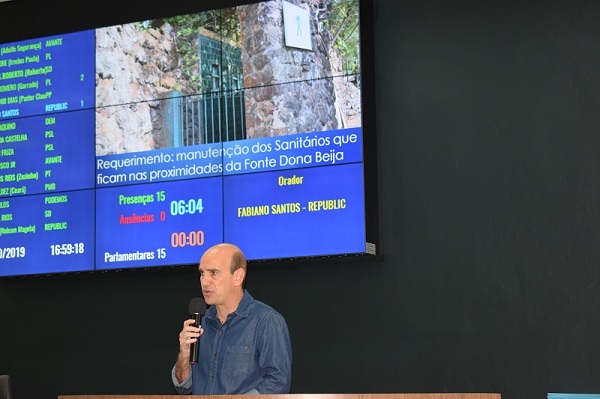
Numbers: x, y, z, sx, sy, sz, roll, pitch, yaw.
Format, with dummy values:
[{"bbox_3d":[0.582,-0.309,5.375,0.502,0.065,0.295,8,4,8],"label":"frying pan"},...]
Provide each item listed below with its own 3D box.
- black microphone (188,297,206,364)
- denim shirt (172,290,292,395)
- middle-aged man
[{"bbox_3d":[-0.388,0.491,4.670,0.062,0.250,0.062,2,-9,0],"label":"black microphone"},{"bbox_3d":[-0.252,0.683,4.753,0.540,0.680,0.340,-8,-10,41],"label":"denim shirt"},{"bbox_3d":[-0.279,1.022,4.671,0.540,1.740,0.430,-8,-10,41],"label":"middle-aged man"}]

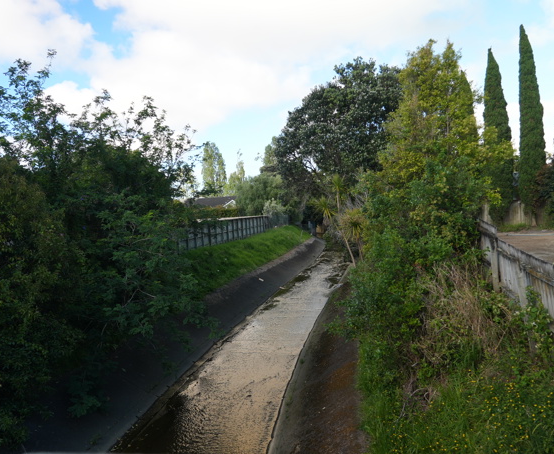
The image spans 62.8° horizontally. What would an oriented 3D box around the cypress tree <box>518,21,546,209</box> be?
[{"bbox_3d":[16.555,-6.513,29.500,1.900,13.290,1.900,-3,3,0],"label":"cypress tree"}]

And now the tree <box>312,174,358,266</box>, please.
[{"bbox_3d":[4.128,-0.522,32.000,3.200,6.350,3.000,-3,3,0],"label":"tree"}]

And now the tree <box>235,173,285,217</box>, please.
[{"bbox_3d":[-2.037,-3.173,56.000,6.300,7.100,6.000,-3,3,0],"label":"tree"}]

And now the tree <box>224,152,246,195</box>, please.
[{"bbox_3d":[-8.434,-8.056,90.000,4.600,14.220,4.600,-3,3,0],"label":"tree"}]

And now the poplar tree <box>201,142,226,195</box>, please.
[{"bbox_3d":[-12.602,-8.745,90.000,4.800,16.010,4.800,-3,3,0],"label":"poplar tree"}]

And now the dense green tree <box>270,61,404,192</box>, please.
[{"bbox_3d":[5.237,-6.528,38.000,11.800,15.480,10.500,-3,3,0],"label":"dense green tree"}]

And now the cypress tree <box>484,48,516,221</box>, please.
[{"bbox_3d":[16.436,-6.607,33.500,2.200,13.130,2.100,-3,3,0],"label":"cypress tree"}]

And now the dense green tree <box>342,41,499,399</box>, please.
[{"bbox_3d":[3.569,-0.991,11.200,3.800,7.210,4.000,-3,3,0],"label":"dense green tree"}]

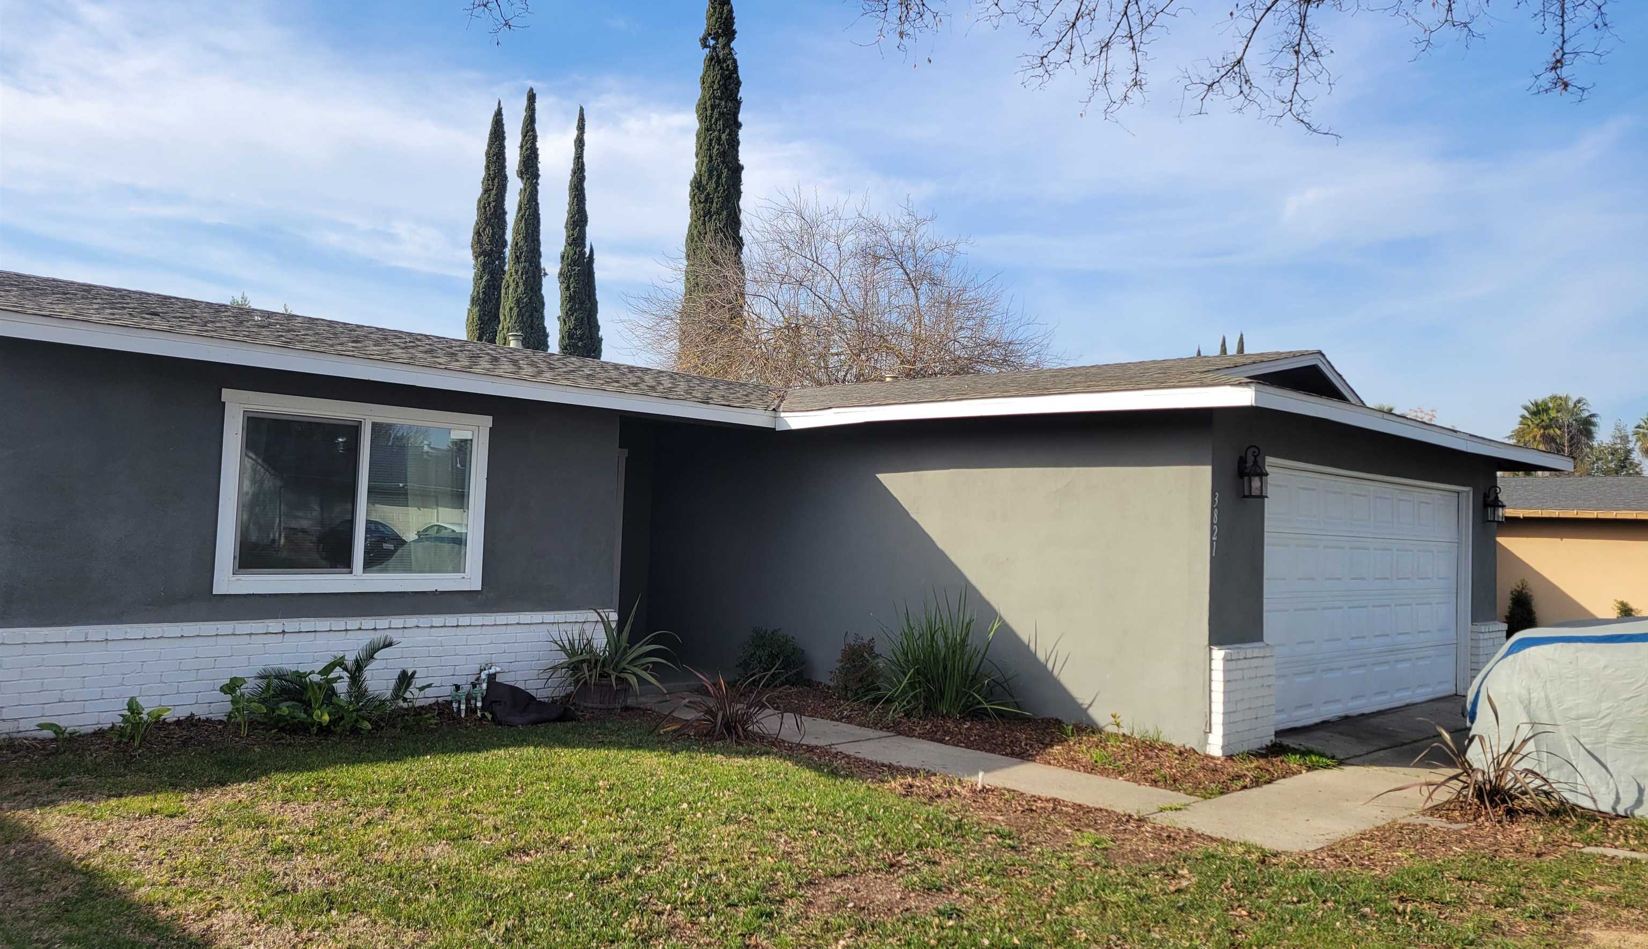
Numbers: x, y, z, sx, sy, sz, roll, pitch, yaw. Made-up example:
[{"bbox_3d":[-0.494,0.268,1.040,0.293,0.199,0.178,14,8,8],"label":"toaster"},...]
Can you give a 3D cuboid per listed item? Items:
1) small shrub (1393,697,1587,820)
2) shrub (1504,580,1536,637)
[{"bbox_3d":[4.054,1.650,7.510,1.320,0.700,1.200,2,-2,0],"label":"small shrub"},{"bbox_3d":[12.372,2.427,21.976,0.600,1.130,0.600,2,-2,0],"label":"shrub"}]

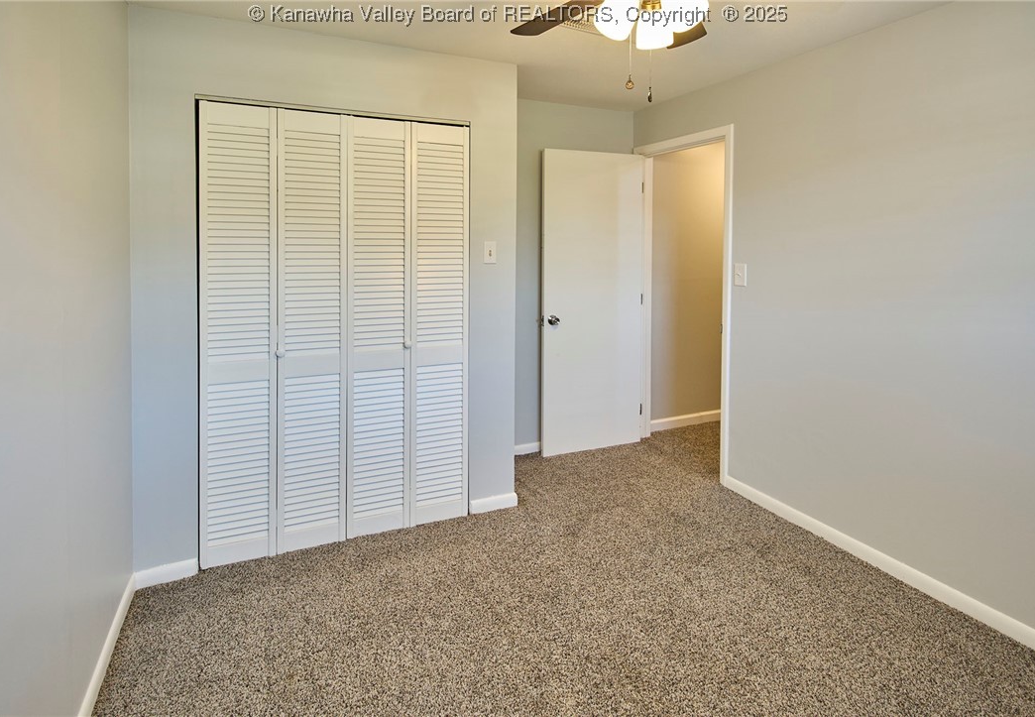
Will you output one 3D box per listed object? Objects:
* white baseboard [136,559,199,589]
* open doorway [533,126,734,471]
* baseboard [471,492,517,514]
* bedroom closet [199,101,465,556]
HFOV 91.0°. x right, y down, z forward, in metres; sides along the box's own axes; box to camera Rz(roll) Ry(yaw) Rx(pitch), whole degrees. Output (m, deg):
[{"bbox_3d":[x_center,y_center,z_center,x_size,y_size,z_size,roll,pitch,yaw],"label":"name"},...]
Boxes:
[{"bbox_3d":[-1.478,0.908,2.140,0.230,0.075,0.020,-2,5,-24],"label":"white baseboard"},{"bbox_3d":[0.732,-0.353,3.200,0.780,2.100,0.920,-2,6,-25],"label":"open doorway"},{"bbox_3d":[-0.125,0.781,2.723,0.270,0.075,0.020,-2,5,-24],"label":"baseboard"},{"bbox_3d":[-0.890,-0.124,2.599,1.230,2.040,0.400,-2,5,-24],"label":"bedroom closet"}]

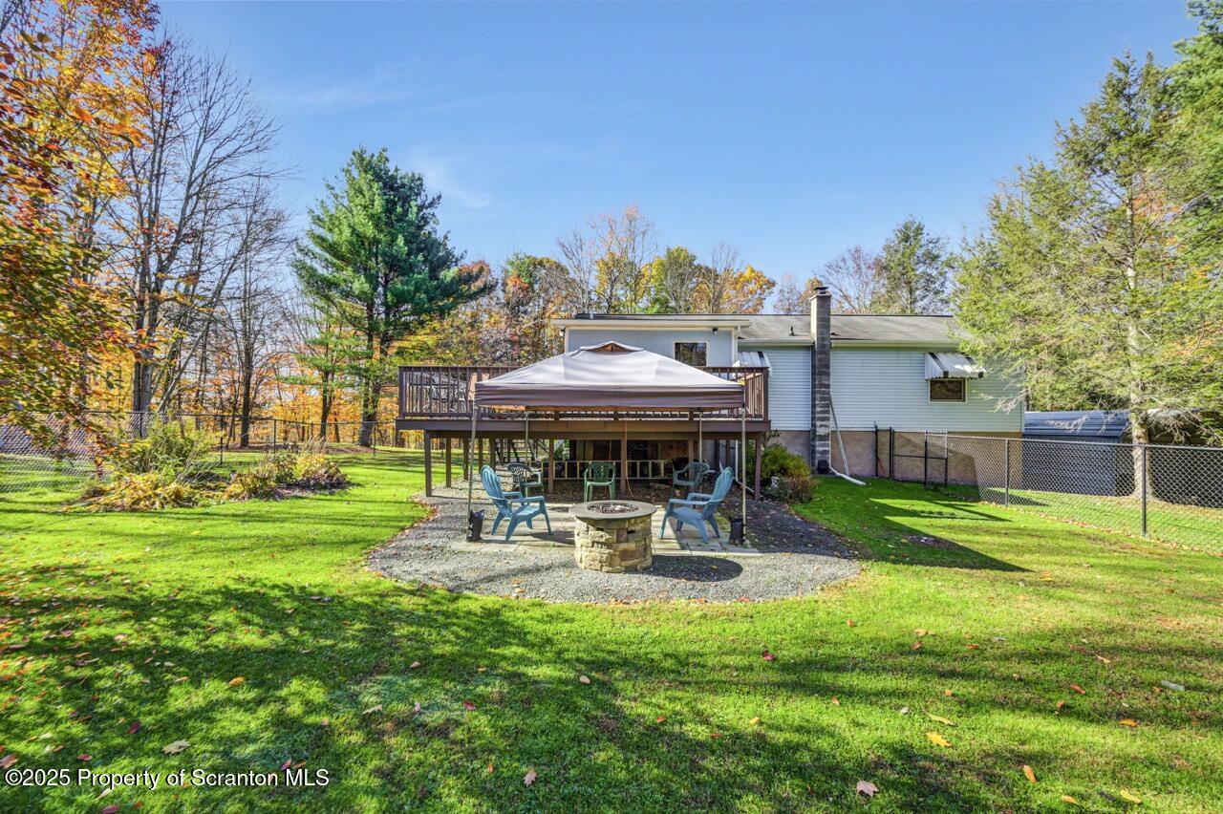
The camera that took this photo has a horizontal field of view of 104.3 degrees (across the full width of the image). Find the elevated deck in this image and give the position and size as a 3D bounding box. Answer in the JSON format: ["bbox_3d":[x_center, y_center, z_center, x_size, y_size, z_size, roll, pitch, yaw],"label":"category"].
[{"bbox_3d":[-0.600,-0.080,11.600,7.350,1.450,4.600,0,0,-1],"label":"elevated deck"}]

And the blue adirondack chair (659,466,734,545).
[{"bbox_3d":[1.160,1.270,6.370,0.820,0.960,0.740,0,0,30],"label":"blue adirondack chair"}]

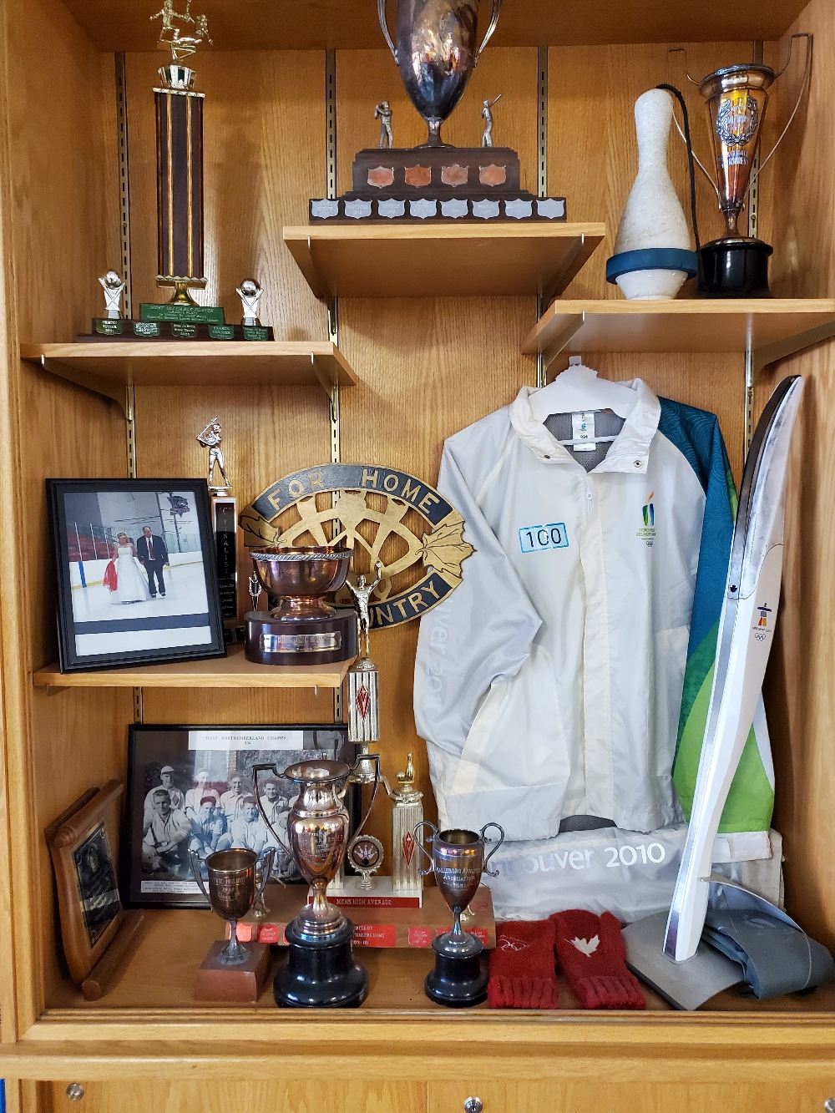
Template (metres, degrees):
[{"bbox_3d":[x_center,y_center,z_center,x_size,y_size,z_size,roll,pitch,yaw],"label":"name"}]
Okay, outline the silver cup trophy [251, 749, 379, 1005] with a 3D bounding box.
[{"bbox_3d":[-0.146,0.456,1.210,0.187,0.341,0.137,-1,4,-3],"label":"silver cup trophy"}]

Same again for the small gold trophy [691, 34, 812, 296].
[{"bbox_3d":[0.478,-0.554,1.228,0.200,0.384,0.132,1,4,14],"label":"small gold trophy"}]

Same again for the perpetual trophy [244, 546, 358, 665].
[{"bbox_3d":[-0.186,0.075,1.343,0.180,0.169,0.174,-1,4,-5],"label":"perpetual trophy"}]

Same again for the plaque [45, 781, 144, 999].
[{"bbox_3d":[-0.486,0.499,1.289,0.042,0.252,0.219,-9,4,2],"label":"plaque"}]

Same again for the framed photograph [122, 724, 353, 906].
[{"bbox_3d":[-0.309,0.459,1.490,0.418,0.314,0.022,-2,-11,1],"label":"framed photograph"}]

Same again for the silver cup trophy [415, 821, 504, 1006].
[{"bbox_3d":[0.059,0.502,1.201,0.128,0.248,0.090,0,4,1],"label":"silver cup trophy"}]

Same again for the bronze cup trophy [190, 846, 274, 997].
[{"bbox_3d":[-0.269,0.525,1.217,0.125,0.204,0.088,0,4,-1],"label":"bronze cup trophy"}]

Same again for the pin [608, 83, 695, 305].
[{"bbox_3d":[0.340,-0.518,1.209,0.130,0.316,0.130,1,4,16],"label":"pin"}]

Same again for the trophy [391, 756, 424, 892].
[{"bbox_3d":[-0.017,0.445,1.417,0.053,0.226,0.048,0,4,1],"label":"trophy"}]

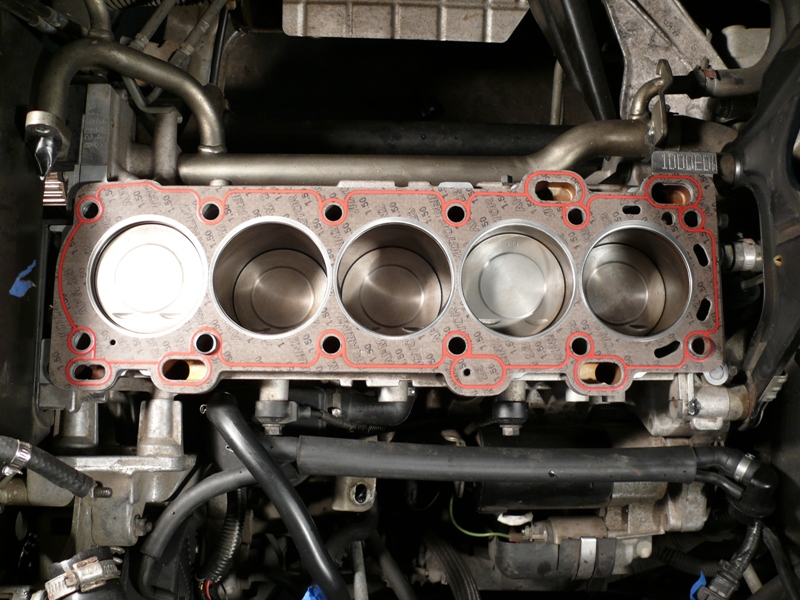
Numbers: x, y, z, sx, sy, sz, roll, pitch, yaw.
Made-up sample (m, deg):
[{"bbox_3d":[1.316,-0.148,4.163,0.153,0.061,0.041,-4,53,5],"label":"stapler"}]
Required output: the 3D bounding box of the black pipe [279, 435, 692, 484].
[{"bbox_3d":[0.080,0.132,0.662,0.335,0.044,0.038,1,81,-2],"label":"black pipe"}]

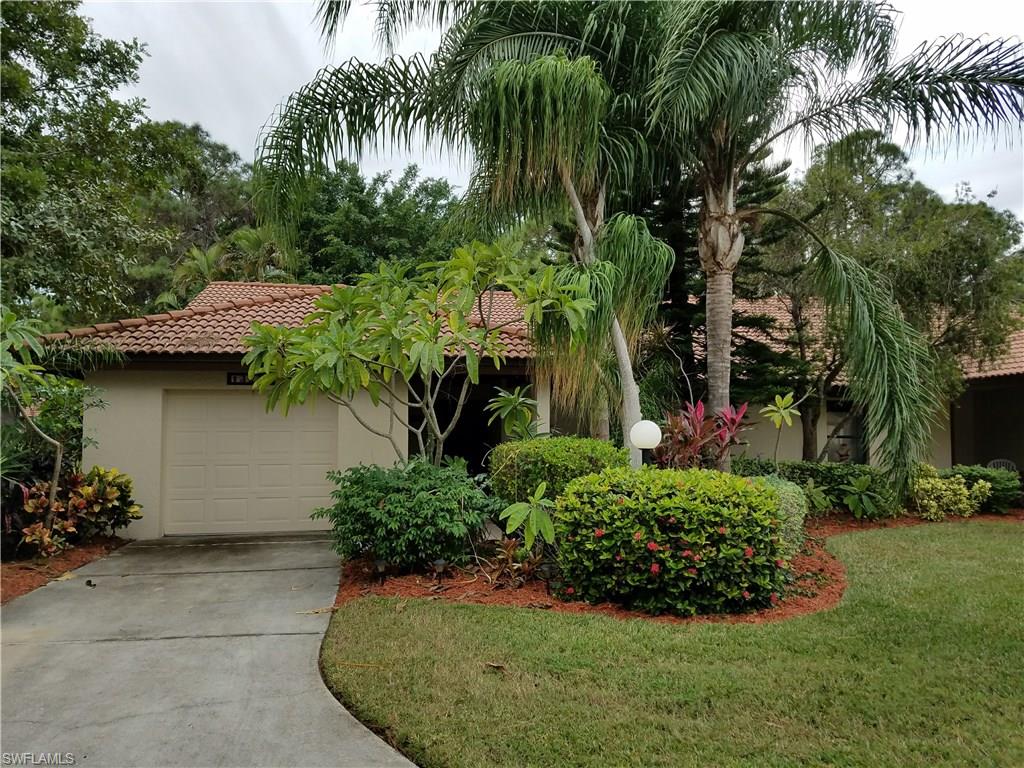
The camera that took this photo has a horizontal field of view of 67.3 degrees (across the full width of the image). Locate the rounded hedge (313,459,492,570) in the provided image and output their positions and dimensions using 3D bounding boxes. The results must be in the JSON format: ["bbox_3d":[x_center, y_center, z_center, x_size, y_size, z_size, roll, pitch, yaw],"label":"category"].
[{"bbox_3d":[-1.293,1.494,9.250,2.100,1.170,1.650,1,-3,-8],"label":"rounded hedge"}]

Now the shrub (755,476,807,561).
[{"bbox_3d":[3.119,1.614,9.500,1.080,0.980,1.080,-1,-3,18],"label":"shrub"}]

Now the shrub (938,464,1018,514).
[{"bbox_3d":[8.753,1.935,14.400,1.550,0.850,1.250,-2,-3,31],"label":"shrub"}]

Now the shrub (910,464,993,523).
[{"bbox_3d":[7.657,1.848,13.400,1.420,0.920,1.100,-1,-3,30],"label":"shrub"}]

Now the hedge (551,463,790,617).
[{"bbox_3d":[1.524,1.399,7.350,2.200,1.190,1.650,0,-3,12],"label":"hedge"}]

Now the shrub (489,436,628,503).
[{"bbox_3d":[0.624,1.426,10.100,1.800,1.400,1.500,0,-3,4],"label":"shrub"}]

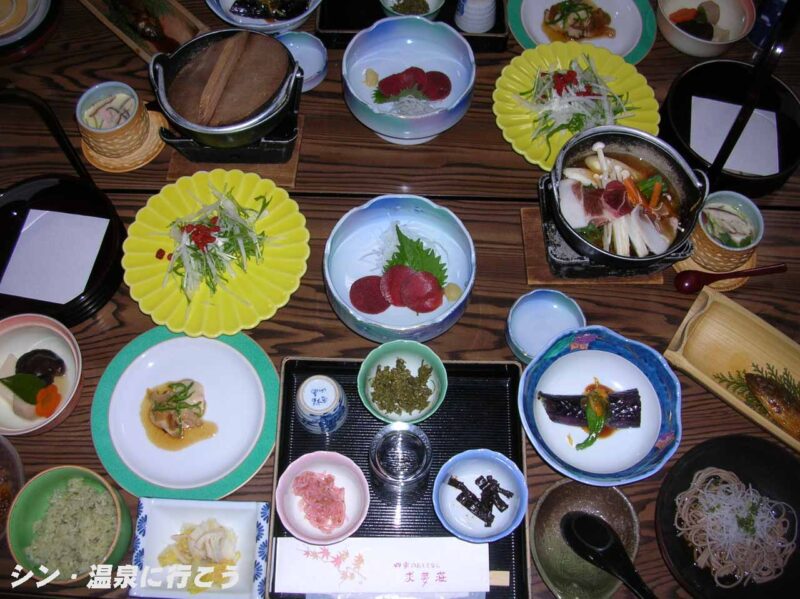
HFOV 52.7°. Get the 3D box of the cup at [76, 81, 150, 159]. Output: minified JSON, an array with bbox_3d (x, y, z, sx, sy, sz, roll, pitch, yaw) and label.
[{"bbox_3d":[-0.345,-0.215,0.981,0.074,0.061,0.074,0,67,-1],"label":"cup"}]

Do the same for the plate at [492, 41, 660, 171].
[{"bbox_3d":[0.227,-0.239,1.054,0.216,0.041,0.216,1,64,-1],"label":"plate"}]

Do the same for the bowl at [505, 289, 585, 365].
[{"bbox_3d":[0.167,0.033,0.928,0.088,0.030,0.088,3,64,0],"label":"bowl"}]

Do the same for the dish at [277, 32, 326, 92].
[{"bbox_3d":[-0.140,-0.316,1.086,0.088,0.030,0.088,1,64,-1],"label":"dish"}]

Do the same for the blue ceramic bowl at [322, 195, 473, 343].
[{"bbox_3d":[-0.001,-0.028,0.929,0.168,0.075,0.168,1,64,-1],"label":"blue ceramic bowl"}]

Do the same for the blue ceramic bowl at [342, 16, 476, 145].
[{"bbox_3d":[0.011,-0.278,1.049,0.168,0.075,0.168,1,64,-1],"label":"blue ceramic bowl"}]

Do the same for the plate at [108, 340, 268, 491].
[{"bbox_3d":[-0.229,0.124,0.880,0.171,0.021,0.171,1,64,-1],"label":"plate"}]

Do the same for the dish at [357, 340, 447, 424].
[{"bbox_3d":[0.003,0.096,0.877,0.094,0.042,0.094,1,64,-1],"label":"dish"}]

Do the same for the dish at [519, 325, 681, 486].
[{"bbox_3d":[0.208,0.116,0.864,0.171,0.043,0.171,0,67,-1],"label":"dish"}]

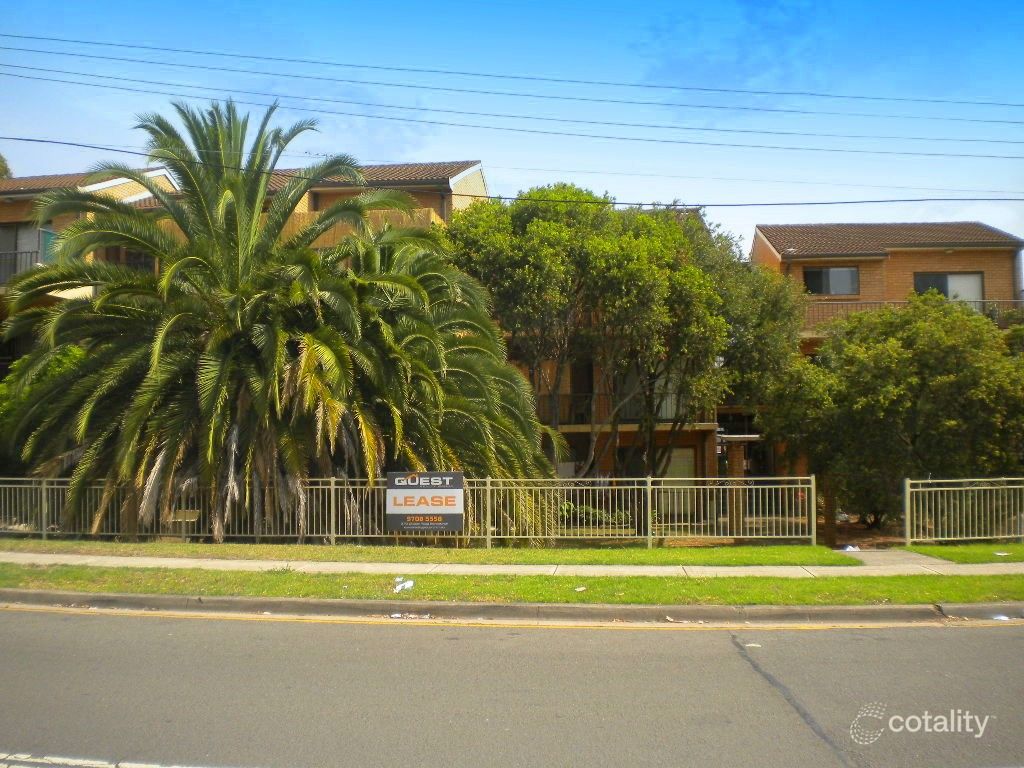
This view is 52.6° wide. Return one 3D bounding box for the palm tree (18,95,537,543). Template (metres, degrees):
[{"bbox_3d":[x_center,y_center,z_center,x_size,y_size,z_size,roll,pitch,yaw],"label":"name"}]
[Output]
[{"bbox_3d":[-4.562,-1.290,20.065,10.200,8.360,8.000,-1,-2,6],"label":"palm tree"}]

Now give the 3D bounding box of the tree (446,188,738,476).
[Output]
[{"bbox_3d":[1.665,-0.493,21.534,6.000,6.987,5.400,-1,-2,6],"label":"tree"}]

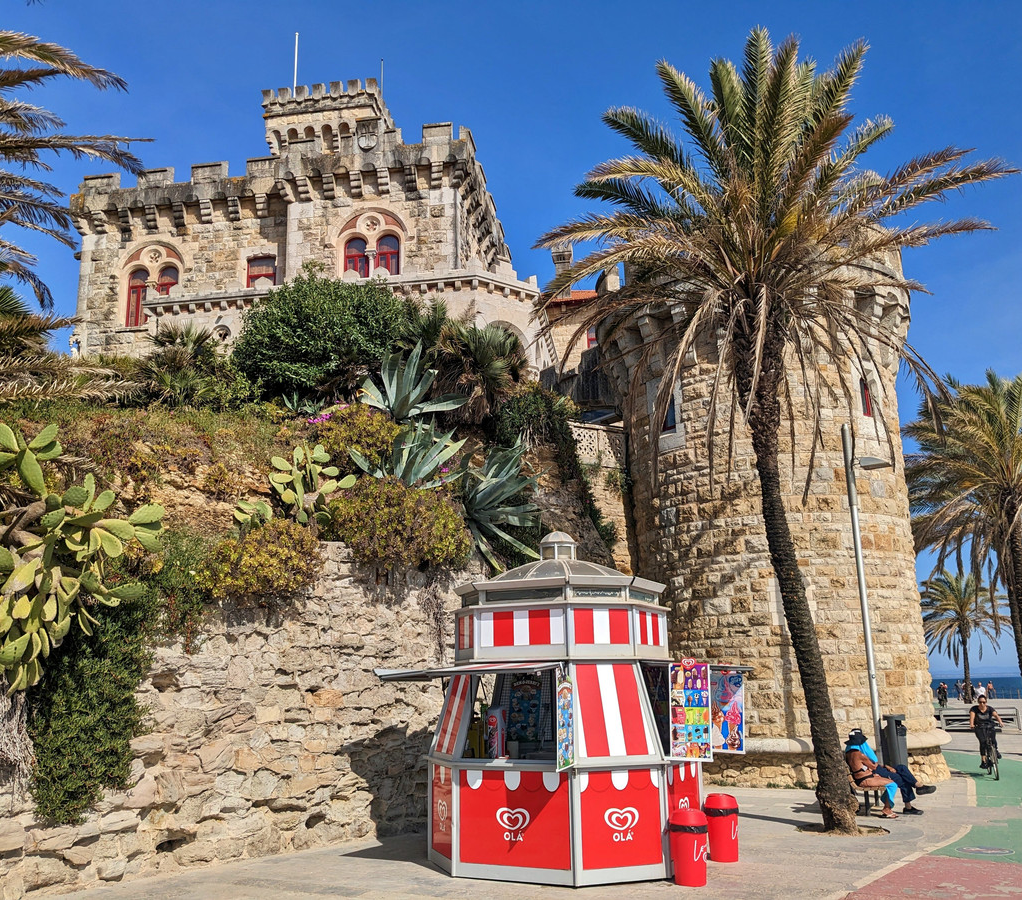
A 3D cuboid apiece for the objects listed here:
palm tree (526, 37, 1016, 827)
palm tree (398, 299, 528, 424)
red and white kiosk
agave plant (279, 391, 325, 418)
[{"bbox_3d":[4.186,-0.848,13.809,7.100,11.900,6.900,-1,-14,0],"label":"palm tree"},{"bbox_3d":[-1.118,-2.041,21.584,2.998,2.923,2.698,-2,-14,0],"label":"palm tree"},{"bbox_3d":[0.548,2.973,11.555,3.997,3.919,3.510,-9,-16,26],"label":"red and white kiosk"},{"bbox_3d":[-3.778,-0.824,16.960,0.834,0.531,0.625,-2,-14,0],"label":"agave plant"}]

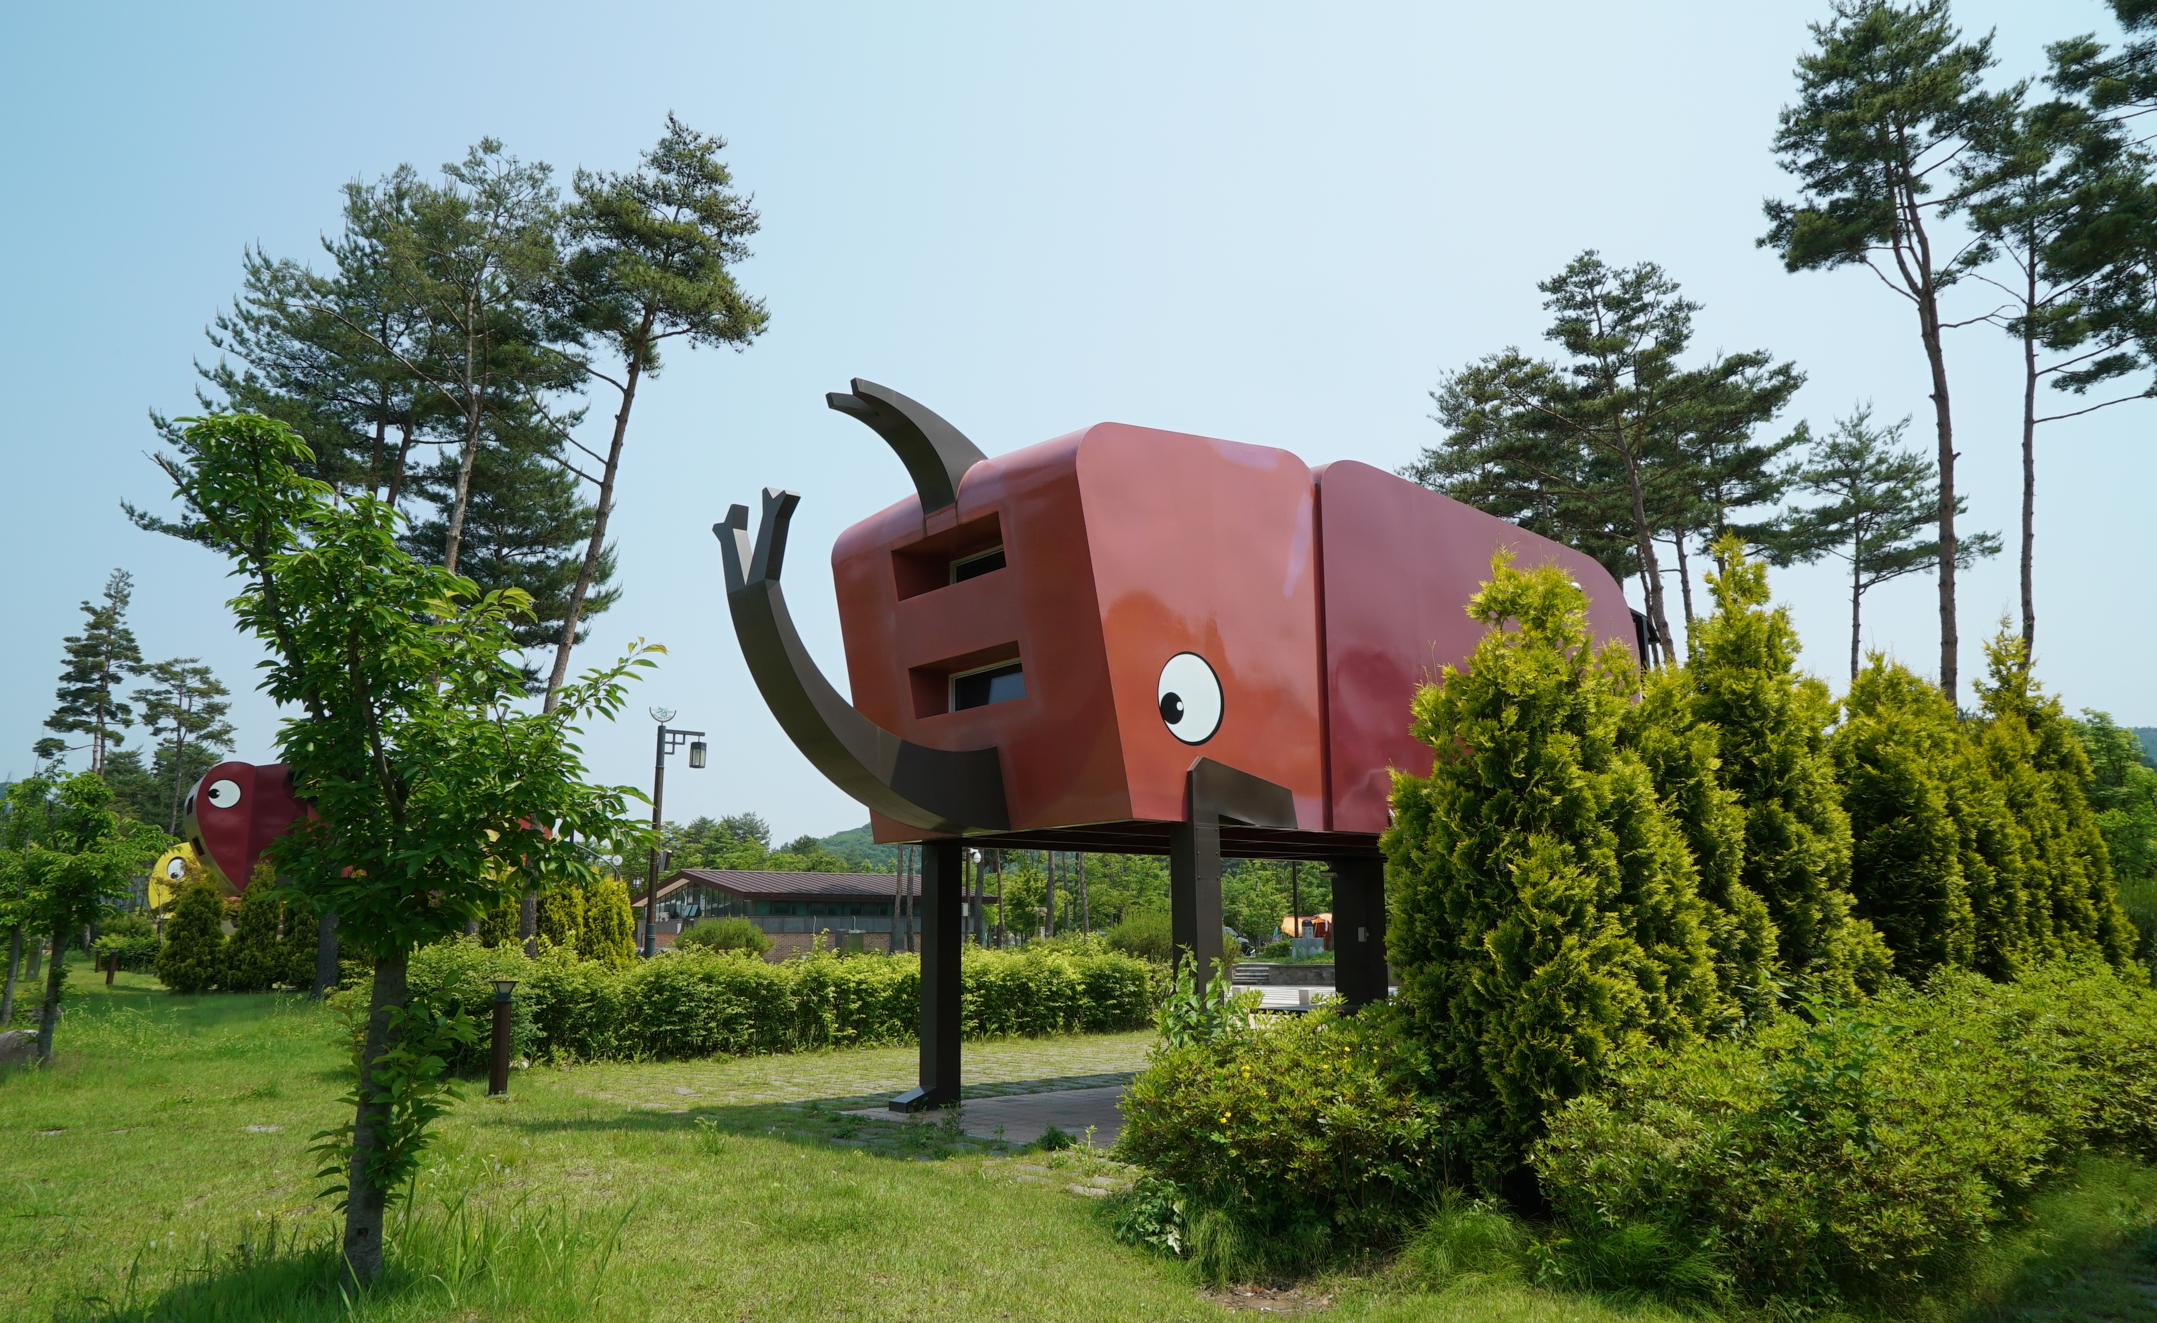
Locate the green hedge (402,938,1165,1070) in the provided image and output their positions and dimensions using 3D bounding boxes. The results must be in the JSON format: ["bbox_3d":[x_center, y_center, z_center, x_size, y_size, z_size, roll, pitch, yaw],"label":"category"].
[{"bbox_3d":[-3.253,4.806,20.872,1.300,1.350,12.272,-11,-15,43],"label":"green hedge"}]

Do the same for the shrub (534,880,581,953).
[{"bbox_3d":[-16.751,8.739,46.209,1.732,3.371,1.732,3,-11,-19],"label":"shrub"}]

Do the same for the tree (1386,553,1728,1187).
[{"bbox_3d":[2.790,1.171,8.476,1.916,3.730,1.916,-4,-11,18],"label":"tree"}]

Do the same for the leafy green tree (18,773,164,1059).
[{"bbox_3d":[-13.277,3.372,19.344,1.971,3.770,1.971,7,-13,-33],"label":"leafy green tree"}]

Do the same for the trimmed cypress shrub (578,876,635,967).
[{"bbox_3d":[-9.651,5.663,29.476,1.118,2.531,1.118,3,-11,-18],"label":"trimmed cypress shrub"}]

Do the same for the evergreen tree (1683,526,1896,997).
[{"bbox_3d":[4.841,1.216,10.138,1.385,4.290,1.385,-5,-11,25],"label":"evergreen tree"}]

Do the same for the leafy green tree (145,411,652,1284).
[{"bbox_3d":[-3.300,0.773,6.887,2.217,4.142,2.217,4,-11,-25],"label":"leafy green tree"}]

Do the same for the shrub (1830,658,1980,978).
[{"bbox_3d":[6.964,1.826,12.159,1.213,3.766,1.213,-6,-12,29],"label":"shrub"}]

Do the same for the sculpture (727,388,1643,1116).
[{"bbox_3d":[1.252,1.113,13.462,9.778,5.743,3.530,9,-14,-40],"label":"sculpture"}]

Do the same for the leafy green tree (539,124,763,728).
[{"bbox_3d":[-7.279,-1.925,23.715,3.838,15.415,3.838,3,-11,-17],"label":"leafy green tree"}]

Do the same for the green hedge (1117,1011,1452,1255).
[{"bbox_3d":[1.007,2.264,7.049,1.643,1.080,1.500,-2,-11,8],"label":"green hedge"}]

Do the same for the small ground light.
[{"bbox_3d":[-5.533,3.605,13.834,0.292,1.108,0.292,4,-12,-21],"label":"small ground light"}]

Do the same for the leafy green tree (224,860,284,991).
[{"bbox_3d":[-18.021,5.872,31.482,1.186,2.946,1.186,5,-12,-29],"label":"leafy green tree"}]

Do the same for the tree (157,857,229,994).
[{"bbox_3d":[-27.625,8.226,44.799,2.204,4.041,2.204,6,-13,-31],"label":"tree"}]

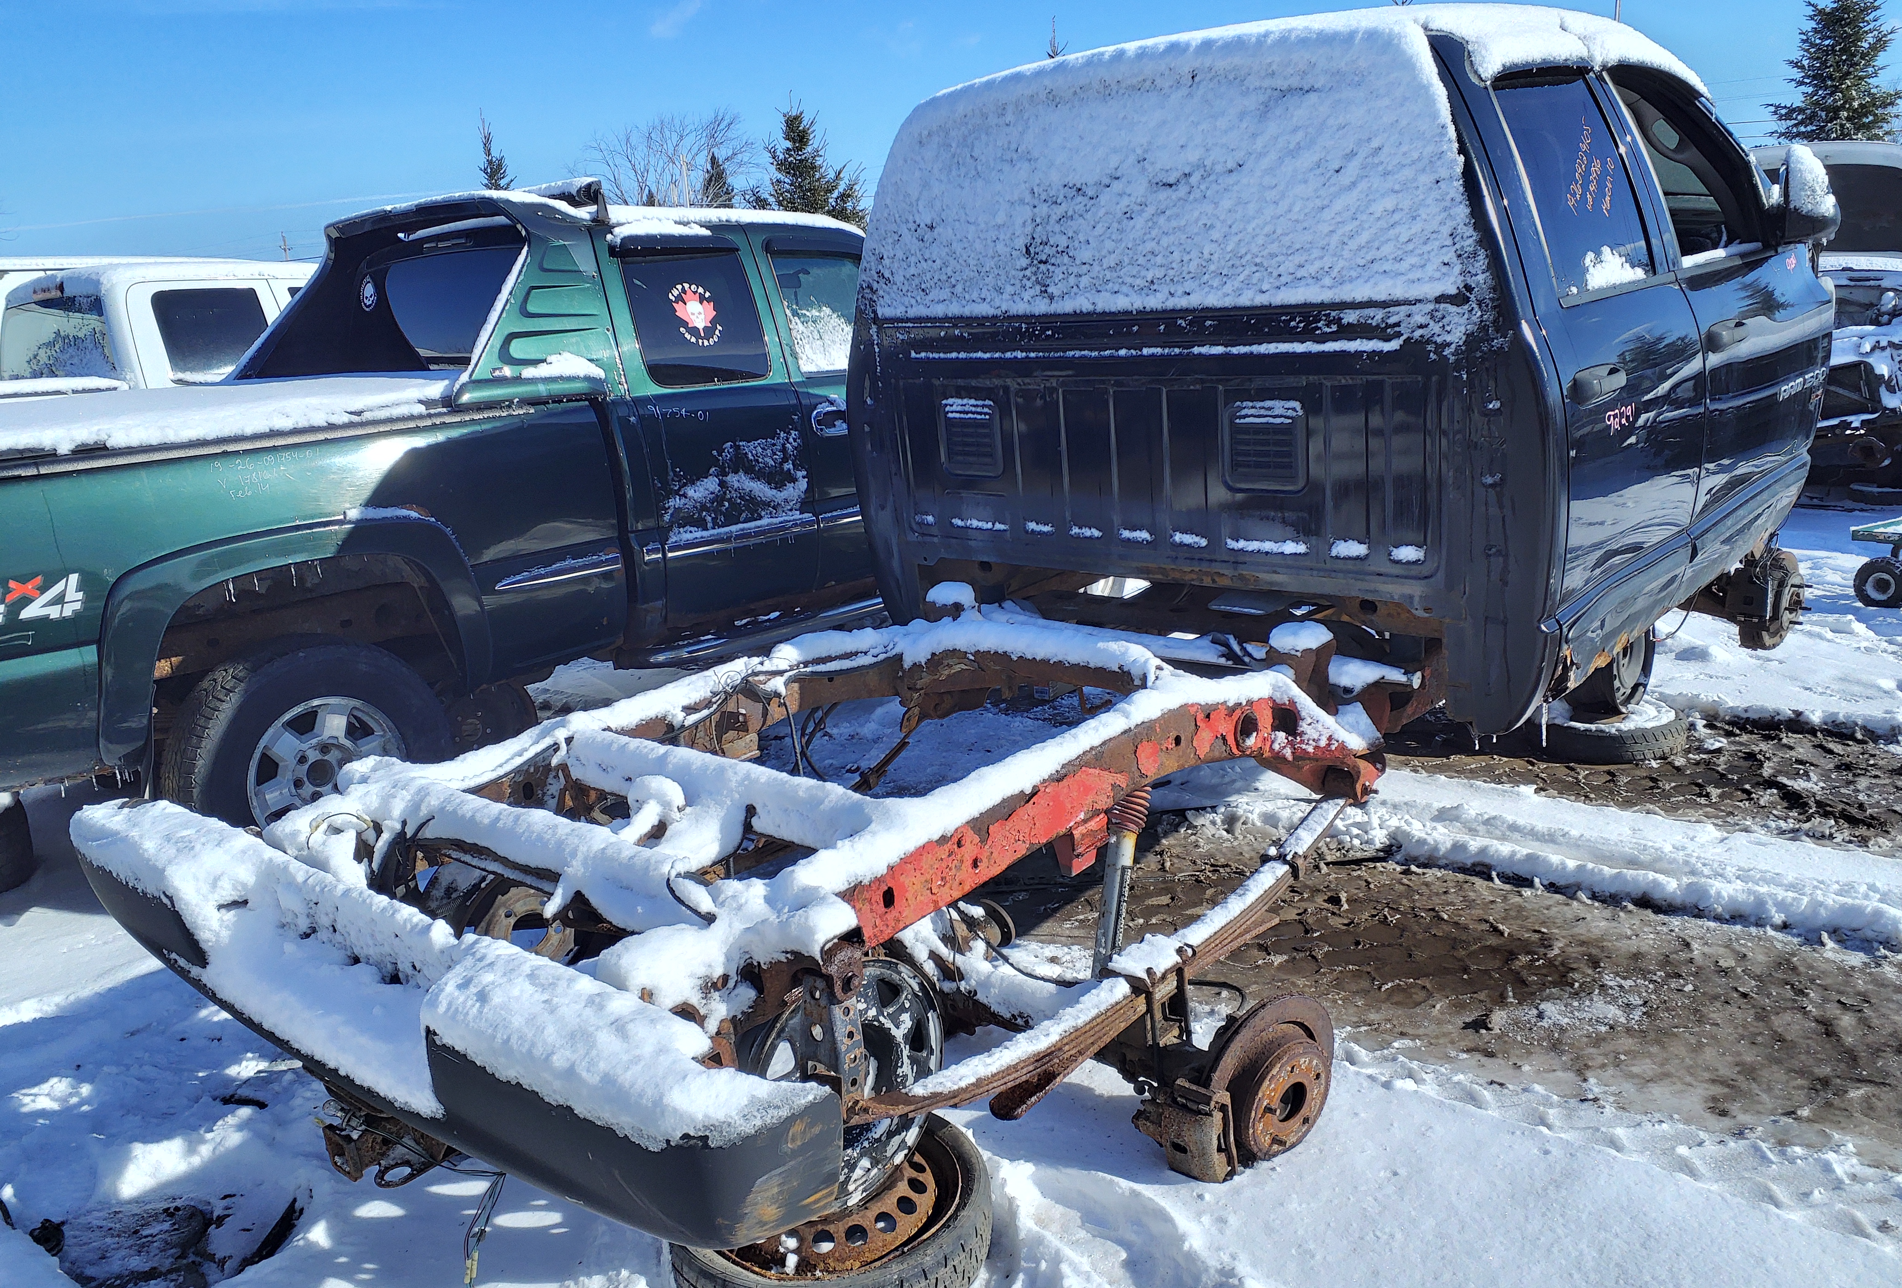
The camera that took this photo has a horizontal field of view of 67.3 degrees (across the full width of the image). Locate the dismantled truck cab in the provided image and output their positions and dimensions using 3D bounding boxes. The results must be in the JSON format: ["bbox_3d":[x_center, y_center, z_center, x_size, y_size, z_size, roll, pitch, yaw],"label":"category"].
[{"bbox_3d":[1.153,-0.893,4.069,2.080,1.515,2.300,9,20,41],"label":"dismantled truck cab"}]

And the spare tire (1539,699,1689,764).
[{"bbox_3d":[2.075,0.248,4.638,0.590,0.135,0.590,9,19,41],"label":"spare tire"}]

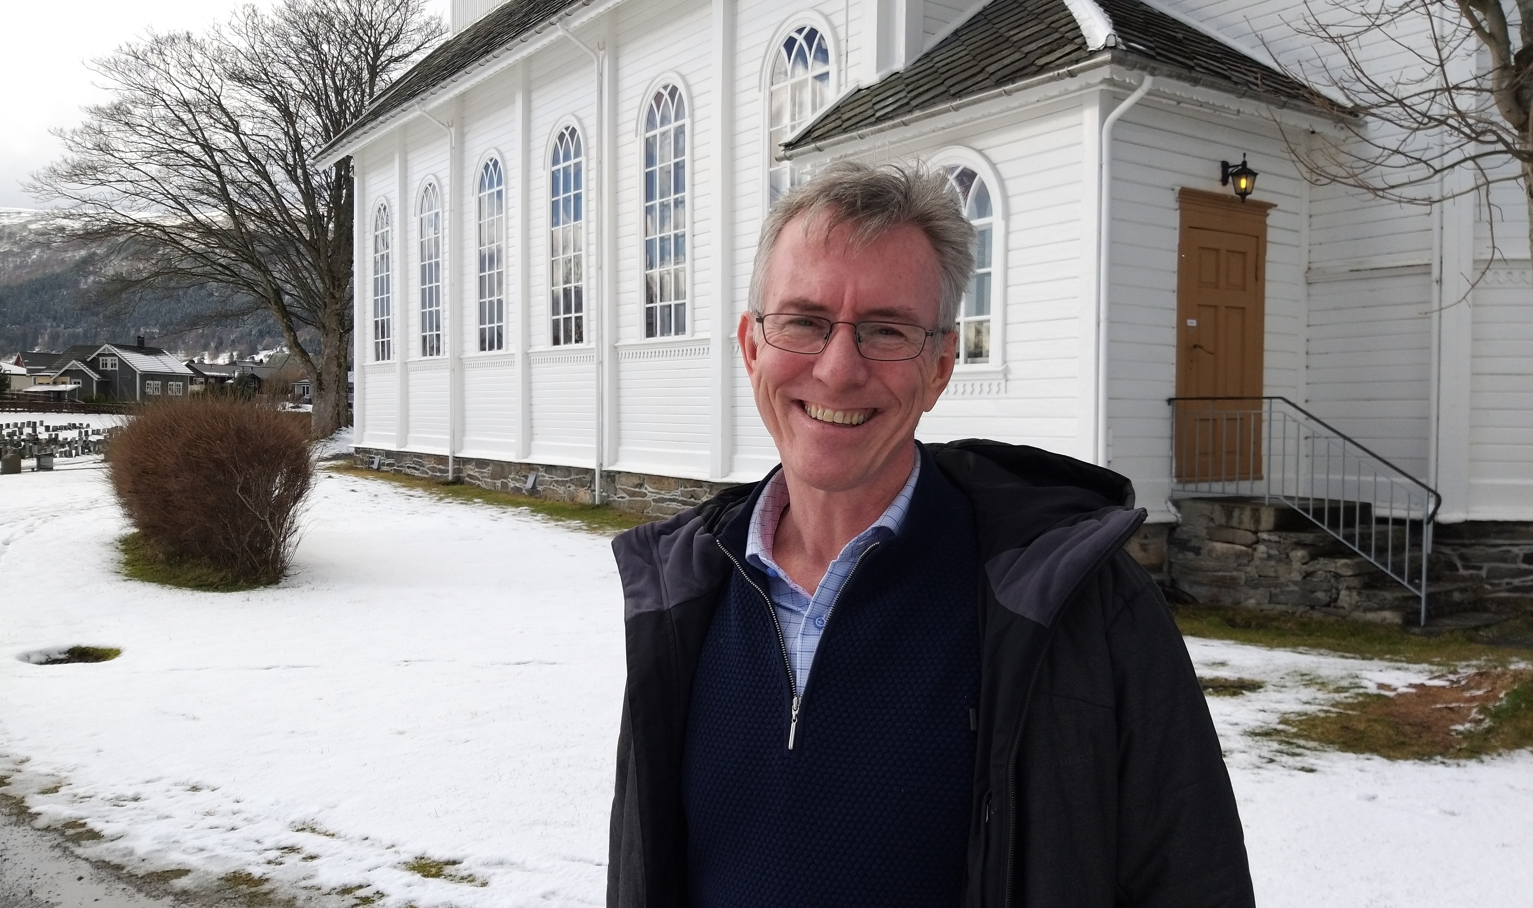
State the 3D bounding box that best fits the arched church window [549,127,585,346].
[{"bbox_3d":[-3.268,-3.587,19.767,0.150,3.620,1.220,-1,2,-36],"label":"arched church window"}]

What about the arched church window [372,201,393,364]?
[{"bbox_3d":[-8.775,-3.952,27.392,0.150,3.620,1.220,-1,2,-36],"label":"arched church window"}]

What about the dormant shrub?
[{"bbox_3d":[-5.524,0.340,11.900,1.850,1.650,2.100,-1,2,-36],"label":"dormant shrub"}]

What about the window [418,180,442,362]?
[{"bbox_3d":[-6.954,-3.826,24.871,0.150,3.620,1.220,-1,2,-36],"label":"window"}]

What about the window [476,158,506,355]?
[{"bbox_3d":[-5.108,-3.711,22.314,0.150,3.620,1.220,-1,2,-36],"label":"window"}]

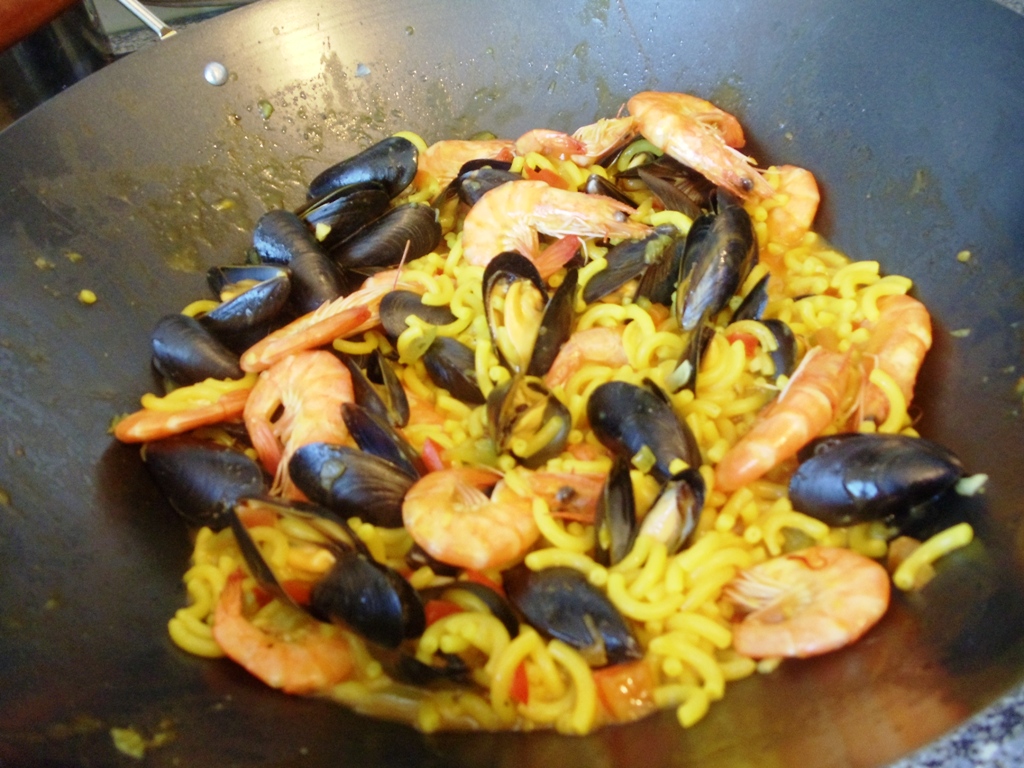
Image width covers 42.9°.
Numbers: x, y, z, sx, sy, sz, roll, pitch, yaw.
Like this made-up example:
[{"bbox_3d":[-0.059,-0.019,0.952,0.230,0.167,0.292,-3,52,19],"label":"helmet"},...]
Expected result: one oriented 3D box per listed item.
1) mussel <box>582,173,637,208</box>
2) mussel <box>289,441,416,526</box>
[{"bbox_3d":[0.051,-0.088,0.622,0.048,0.023,0.024,25,51,15],"label":"mussel"},{"bbox_3d":[-0.056,0.037,0.465,0.057,0.021,0.027,17,58,16],"label":"mussel"}]

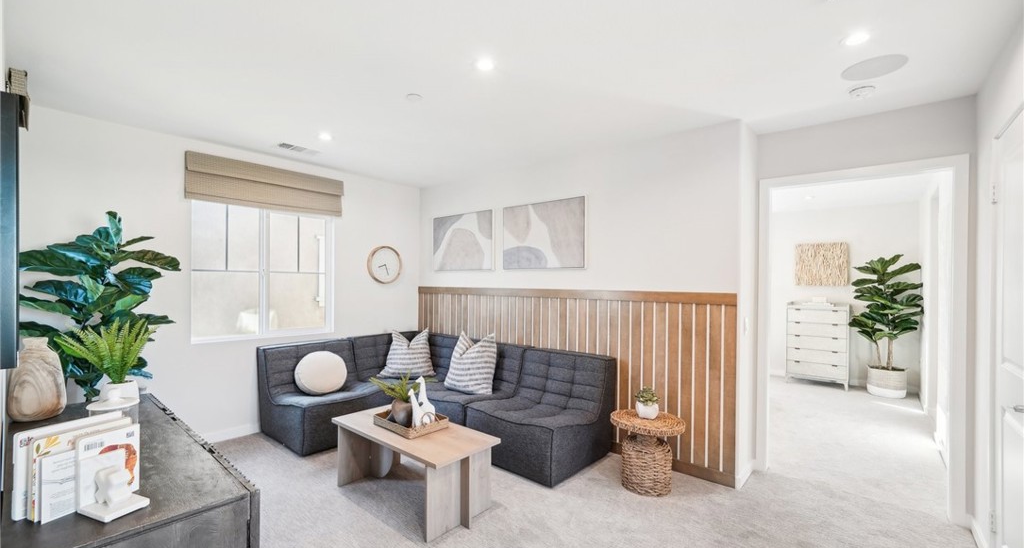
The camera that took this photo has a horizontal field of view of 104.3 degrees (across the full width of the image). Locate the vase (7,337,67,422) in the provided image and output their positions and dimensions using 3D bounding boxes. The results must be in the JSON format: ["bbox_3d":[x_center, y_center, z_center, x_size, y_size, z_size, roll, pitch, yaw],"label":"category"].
[{"bbox_3d":[-2.230,0.480,1.865,0.180,0.370,0.170,0,-1,38],"label":"vase"}]

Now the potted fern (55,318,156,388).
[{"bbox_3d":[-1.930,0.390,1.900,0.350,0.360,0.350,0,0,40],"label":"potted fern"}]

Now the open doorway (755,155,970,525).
[{"bbox_3d":[2.243,0.382,2.643,1.025,2.140,0.140,0,0,40],"label":"open doorway"}]

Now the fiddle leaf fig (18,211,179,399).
[{"bbox_3d":[-2.320,0.530,2.250,0.720,1.740,0.680,0,-1,38],"label":"fiddle leaf fig"}]

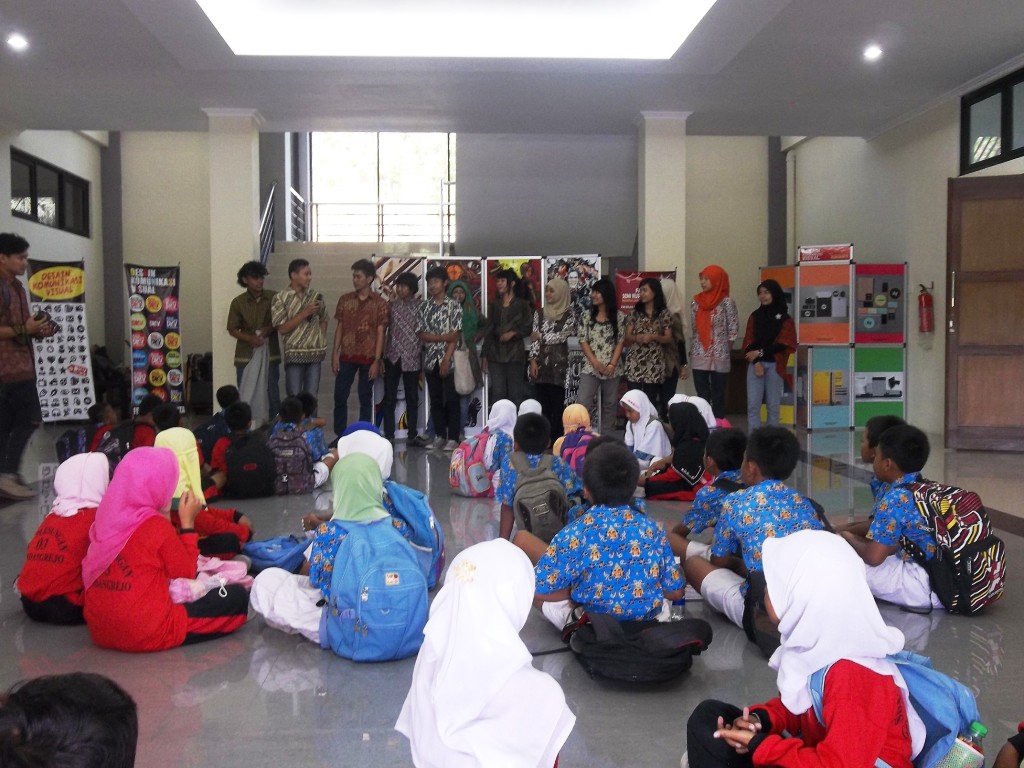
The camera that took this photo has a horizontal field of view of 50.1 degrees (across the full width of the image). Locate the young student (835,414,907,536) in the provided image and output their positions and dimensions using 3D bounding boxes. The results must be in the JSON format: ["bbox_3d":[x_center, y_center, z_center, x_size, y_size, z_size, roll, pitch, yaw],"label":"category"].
[{"bbox_3d":[1.459,0.451,4.418,0.570,0.660,0.450,1,2,26],"label":"young student"}]

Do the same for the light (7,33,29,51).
[{"bbox_3d":[-4.149,-2.874,9.183,0.170,0.050,0.170,0,2,0],"label":"light"}]

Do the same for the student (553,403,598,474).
[{"bbox_3d":[0.426,0.407,7.118,0.460,0.570,0.520,0,2,-2],"label":"student"}]

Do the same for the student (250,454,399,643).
[{"bbox_3d":[-0.607,0.517,3.751,0.460,0.610,0.560,-2,3,-36],"label":"student"}]

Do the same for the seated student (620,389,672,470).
[{"bbox_3d":[0.933,0.283,7.650,0.340,0.500,0.340,-1,2,-22],"label":"seated student"}]

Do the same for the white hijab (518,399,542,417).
[{"bbox_3d":[0.129,0.258,7.614,0.230,0.300,0.250,-1,2,-9],"label":"white hijab"}]

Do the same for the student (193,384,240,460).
[{"bbox_3d":[-2.262,0.339,8.350,0.500,0.650,0.600,1,2,23],"label":"student"}]

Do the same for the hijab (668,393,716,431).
[{"bbox_3d":[1.336,0.218,8.100,0.340,0.330,0.300,-1,2,-9],"label":"hijab"}]

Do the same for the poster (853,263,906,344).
[{"bbox_3d":[3.983,-0.872,11.861,0.600,0.890,0.030,-1,2,-10],"label":"poster"}]

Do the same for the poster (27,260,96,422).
[{"bbox_3d":[-4.463,-0.422,10.892,0.040,1.620,0.600,-11,-6,42],"label":"poster"}]

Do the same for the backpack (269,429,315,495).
[{"bbox_3d":[-1.431,0.494,7.103,0.300,0.420,0.200,-1,2,-6],"label":"backpack"}]

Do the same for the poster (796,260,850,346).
[{"bbox_3d":[3.344,-0.864,11.750,0.600,0.870,0.030,1,2,23],"label":"poster"}]

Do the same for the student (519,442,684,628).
[{"bbox_3d":[0.316,0.489,3.739,0.550,0.635,0.620,0,2,-3],"label":"student"}]

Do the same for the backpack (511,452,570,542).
[{"bbox_3d":[0.121,0.521,4.980,0.280,0.440,0.190,0,2,-4],"label":"backpack"}]

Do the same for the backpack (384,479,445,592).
[{"bbox_3d":[-0.405,0.600,4.365,0.180,0.410,0.280,-13,-4,28],"label":"backpack"}]

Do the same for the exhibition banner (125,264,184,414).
[{"bbox_3d":[-3.751,-0.457,11.500,0.600,1.600,0.040,-1,-3,-13],"label":"exhibition banner"}]

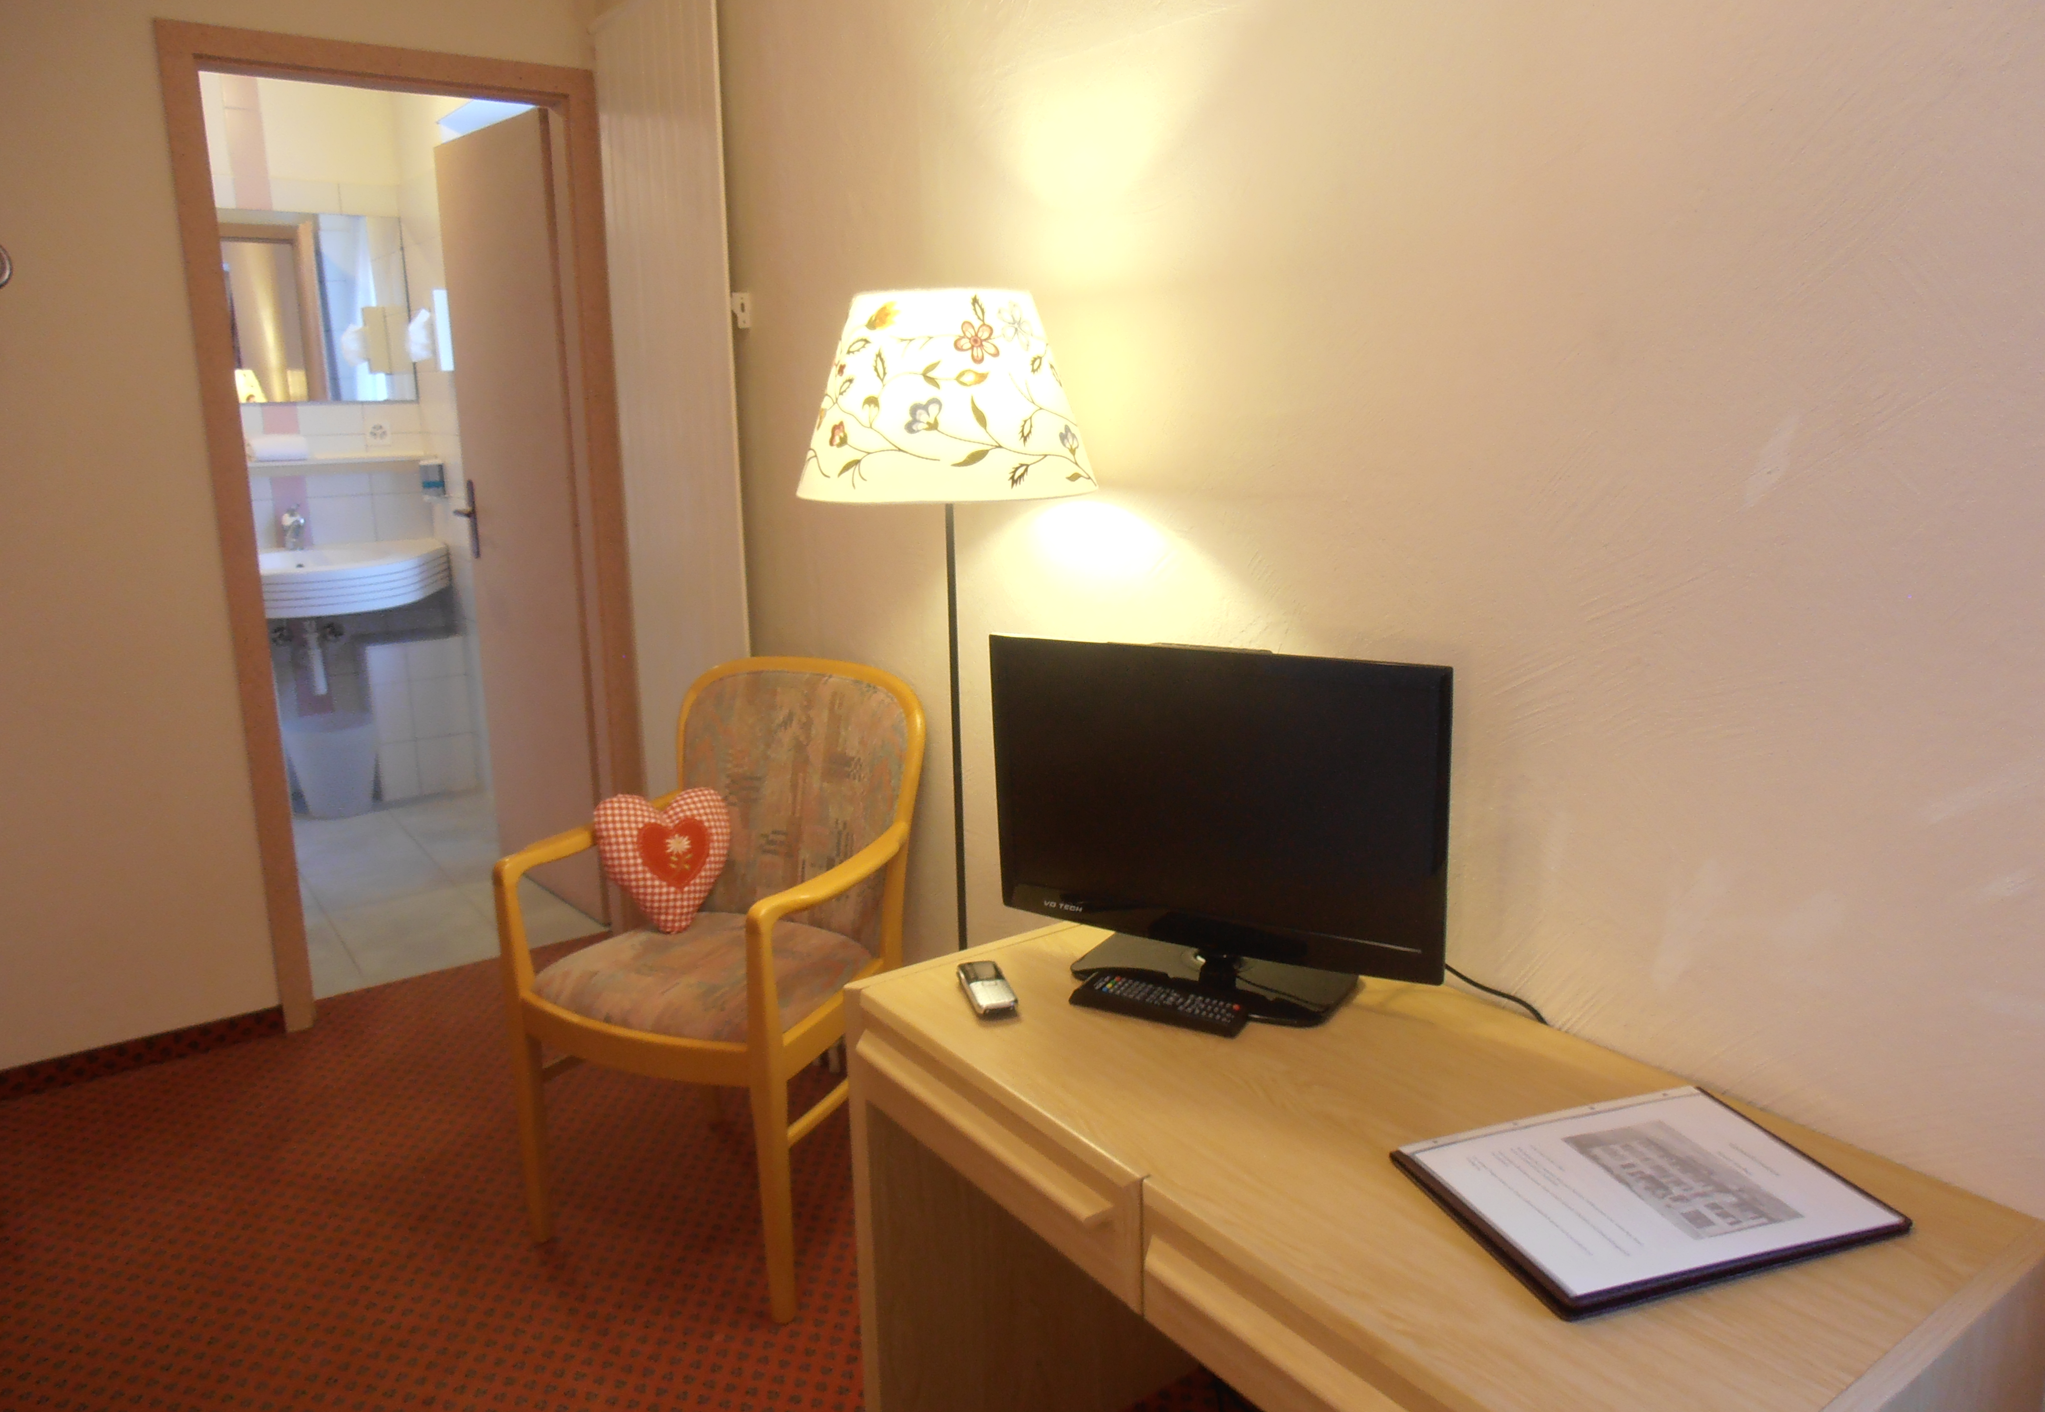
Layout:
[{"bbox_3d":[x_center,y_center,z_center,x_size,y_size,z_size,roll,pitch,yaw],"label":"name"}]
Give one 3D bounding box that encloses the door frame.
[{"bbox_3d":[-1.325,-0.360,3.187,0.845,2.053,0.168,-9,15,-35],"label":"door frame"}]

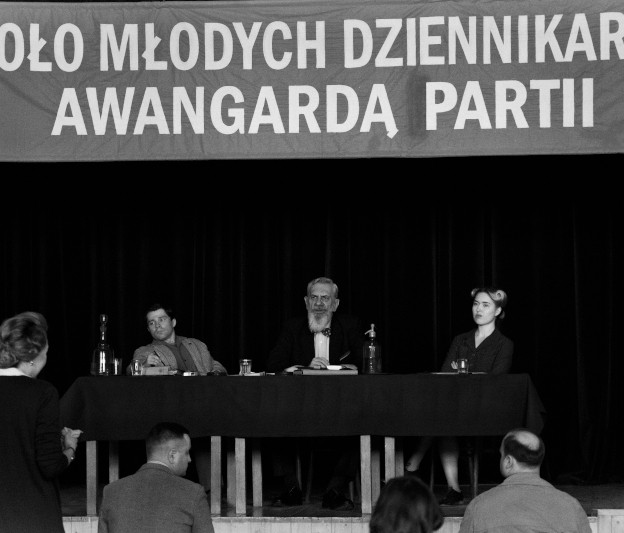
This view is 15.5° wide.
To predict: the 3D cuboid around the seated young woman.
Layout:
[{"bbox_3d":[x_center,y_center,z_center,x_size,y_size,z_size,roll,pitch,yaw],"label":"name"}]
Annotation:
[{"bbox_3d":[0.872,0.748,13.261,0.540,1.250,0.780,-1,-2,22],"label":"seated young woman"}]

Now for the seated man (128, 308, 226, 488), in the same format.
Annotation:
[{"bbox_3d":[-0.793,0.808,13.514,0.586,1.192,0.889,0,-2,-5],"label":"seated man"}]

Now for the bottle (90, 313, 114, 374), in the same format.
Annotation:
[{"bbox_3d":[-1.157,0.437,12.643,0.128,0.340,0.128,0,-2,0],"label":"bottle"}]

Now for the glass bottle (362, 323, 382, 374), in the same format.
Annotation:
[{"bbox_3d":[0.336,0.457,12.712,0.104,0.285,0.103,0,-2,-10],"label":"glass bottle"}]

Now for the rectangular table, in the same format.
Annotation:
[{"bbox_3d":[-0.050,0.982,12.771,2.580,0.757,0.840,-1,-2,3],"label":"rectangular table"}]

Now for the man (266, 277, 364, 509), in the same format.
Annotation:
[{"bbox_3d":[0.026,0.718,13.112,0.560,1.310,0.880,-1,-2,3],"label":"man"}]

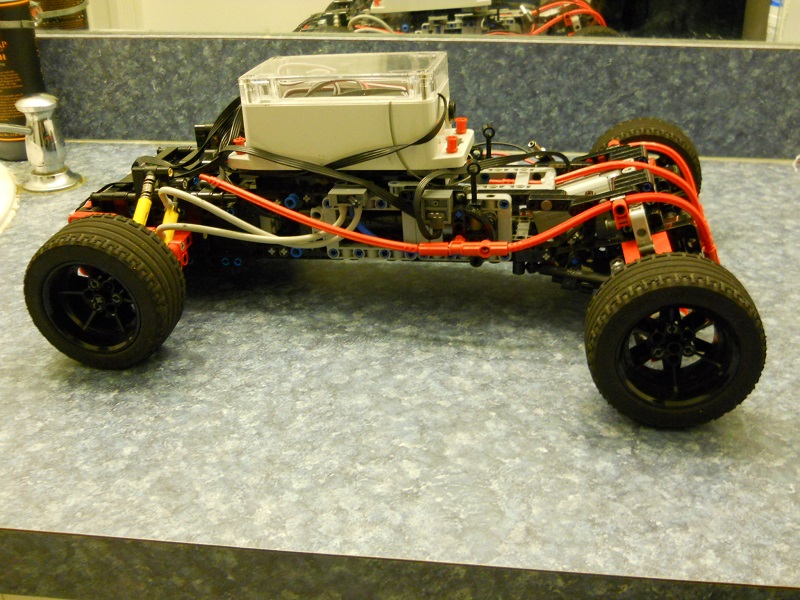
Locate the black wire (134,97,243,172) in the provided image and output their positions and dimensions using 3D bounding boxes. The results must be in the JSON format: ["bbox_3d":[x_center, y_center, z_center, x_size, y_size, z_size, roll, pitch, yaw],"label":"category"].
[{"bbox_3d":[-0.129,-0.106,0.543,0.072,0.041,0.042,4,28,10],"label":"black wire"}]

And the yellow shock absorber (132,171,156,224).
[{"bbox_3d":[-0.158,-0.053,0.520,0.010,0.010,0.056,4,70,10],"label":"yellow shock absorber"}]

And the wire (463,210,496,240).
[{"bbox_3d":[0.048,-0.045,0.511,0.020,0.020,0.011,4,28,10],"label":"wire"}]

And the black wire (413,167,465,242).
[{"bbox_3d":[0.023,-0.055,0.497,0.029,0.040,0.024,4,28,10],"label":"black wire"}]

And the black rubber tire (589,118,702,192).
[{"bbox_3d":[0.181,-0.091,0.638,0.082,0.082,0.038,4,28,10],"label":"black rubber tire"}]

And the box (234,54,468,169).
[{"bbox_3d":[-0.030,-0.117,0.527,0.120,0.056,0.064,2,27,11],"label":"box"}]

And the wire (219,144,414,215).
[{"bbox_3d":[-0.049,-0.072,0.513,0.121,0.031,0.027,4,28,10],"label":"wire"}]

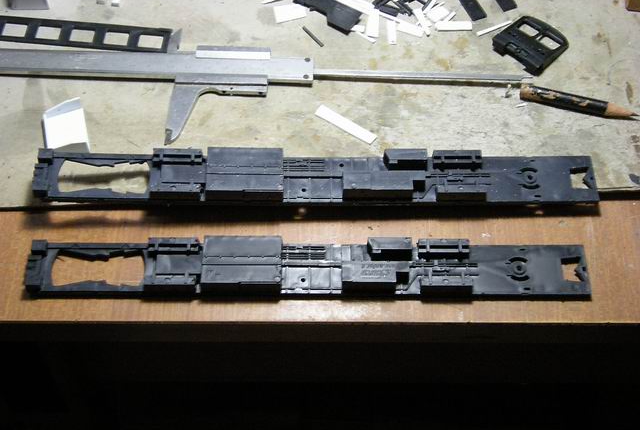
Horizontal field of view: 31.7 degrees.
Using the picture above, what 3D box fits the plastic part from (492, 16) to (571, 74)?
[{"bbox_3d":[0.114,-0.093,0.610,0.034,0.007,0.031,30,63,16],"label":"plastic part"}]

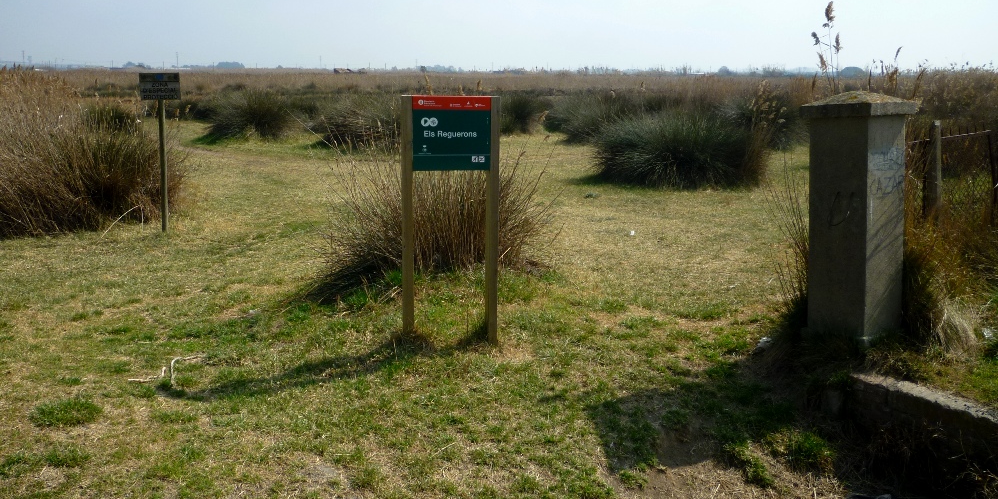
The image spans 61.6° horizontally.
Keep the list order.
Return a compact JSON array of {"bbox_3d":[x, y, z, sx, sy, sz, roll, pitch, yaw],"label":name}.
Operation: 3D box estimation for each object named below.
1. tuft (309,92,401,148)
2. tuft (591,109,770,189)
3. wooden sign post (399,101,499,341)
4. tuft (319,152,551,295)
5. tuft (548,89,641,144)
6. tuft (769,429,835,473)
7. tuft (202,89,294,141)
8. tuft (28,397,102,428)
[{"bbox_3d":[-3.322,-3.096,19.674,2.273,1.212,2.045,-1,12,-9],"label":"tuft"},{"bbox_3d":[2.973,-1.689,13.519,2.729,1.114,2.320,3,12,12],"label":"tuft"},{"bbox_3d":[-0.298,-0.177,5.166,0.586,1.539,0.065,-2,12,-13],"label":"wooden sign post"},{"bbox_3d":[-0.536,-0.337,7.007,1.849,0.972,1.479,0,12,-4],"label":"tuft"},{"bbox_3d":[2.886,-3.520,21.833,3.227,1.281,2.743,2,12,7],"label":"tuft"},{"bbox_3d":[1.374,0.897,3.770,0.287,0.124,0.258,5,13,21],"label":"tuft"},{"bbox_3d":[-6.255,-3.388,20.933,2.224,1.205,2.001,-3,12,-16],"label":"tuft"},{"bbox_3d":[-2.112,0.777,4.057,0.345,0.069,0.293,-6,13,-28],"label":"tuft"}]

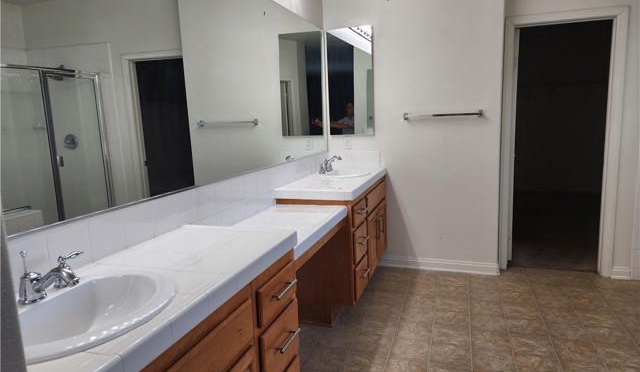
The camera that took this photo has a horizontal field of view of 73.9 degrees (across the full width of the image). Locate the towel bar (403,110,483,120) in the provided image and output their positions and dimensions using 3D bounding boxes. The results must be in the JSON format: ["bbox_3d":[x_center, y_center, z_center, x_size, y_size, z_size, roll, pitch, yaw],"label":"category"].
[{"bbox_3d":[1.033,-0.591,3.583,0.630,0.052,0.075,1,9,18],"label":"towel bar"}]

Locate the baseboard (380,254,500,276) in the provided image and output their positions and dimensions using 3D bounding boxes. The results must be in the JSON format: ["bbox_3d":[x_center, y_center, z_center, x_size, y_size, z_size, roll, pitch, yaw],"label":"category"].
[{"bbox_3d":[1.048,0.709,3.838,1.075,0.100,0.016,1,9,18],"label":"baseboard"}]

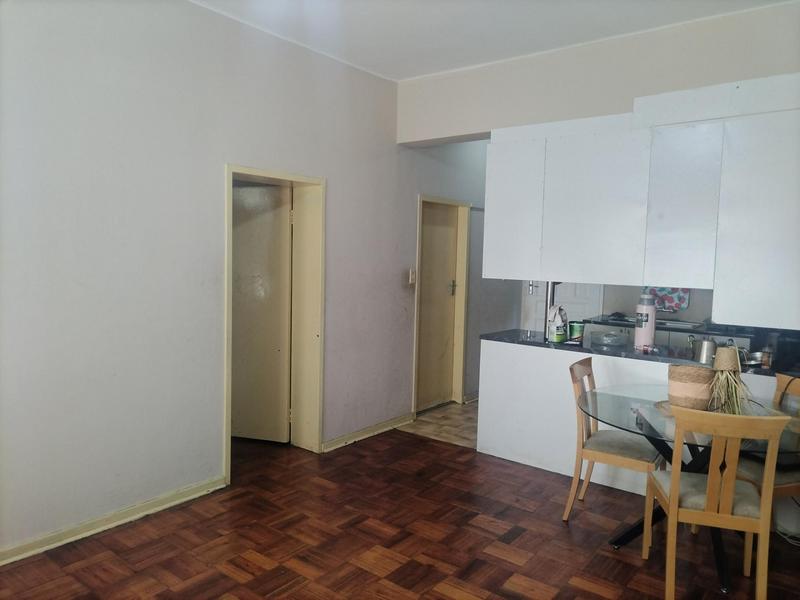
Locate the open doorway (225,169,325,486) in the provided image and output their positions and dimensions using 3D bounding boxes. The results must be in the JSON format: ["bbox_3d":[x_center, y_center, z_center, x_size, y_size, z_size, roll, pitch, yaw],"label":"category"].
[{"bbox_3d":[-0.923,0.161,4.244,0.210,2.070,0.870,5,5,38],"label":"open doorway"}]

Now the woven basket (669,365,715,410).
[{"bbox_3d":[1.579,0.478,3.237,0.235,0.210,0.235,5,5,38],"label":"woven basket"}]

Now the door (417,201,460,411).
[{"bbox_3d":[0.300,0.080,5.923,0.050,2.030,0.810,5,5,38],"label":"door"}]

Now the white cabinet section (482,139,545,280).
[{"bbox_3d":[0.932,-0.680,4.576,0.473,1.042,0.330,5,5,38],"label":"white cabinet section"}]

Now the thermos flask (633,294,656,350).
[{"bbox_3d":[1.716,0.158,4.191,0.130,0.370,0.130,5,5,38],"label":"thermos flask"}]

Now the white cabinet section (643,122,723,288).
[{"bbox_3d":[1.850,-0.586,3.867,0.418,1.008,0.330,5,5,38],"label":"white cabinet section"}]

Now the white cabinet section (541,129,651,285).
[{"bbox_3d":[1.402,-0.634,4.213,0.718,1.027,0.330,5,5,38],"label":"white cabinet section"}]

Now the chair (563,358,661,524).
[{"bbox_3d":[1.282,0.848,3.515,0.520,0.915,0.430,4,5,33],"label":"chair"}]

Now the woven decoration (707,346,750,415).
[{"bbox_3d":[1.702,0.430,3.114,0.210,0.330,0.210,5,5,38],"label":"woven decoration"}]

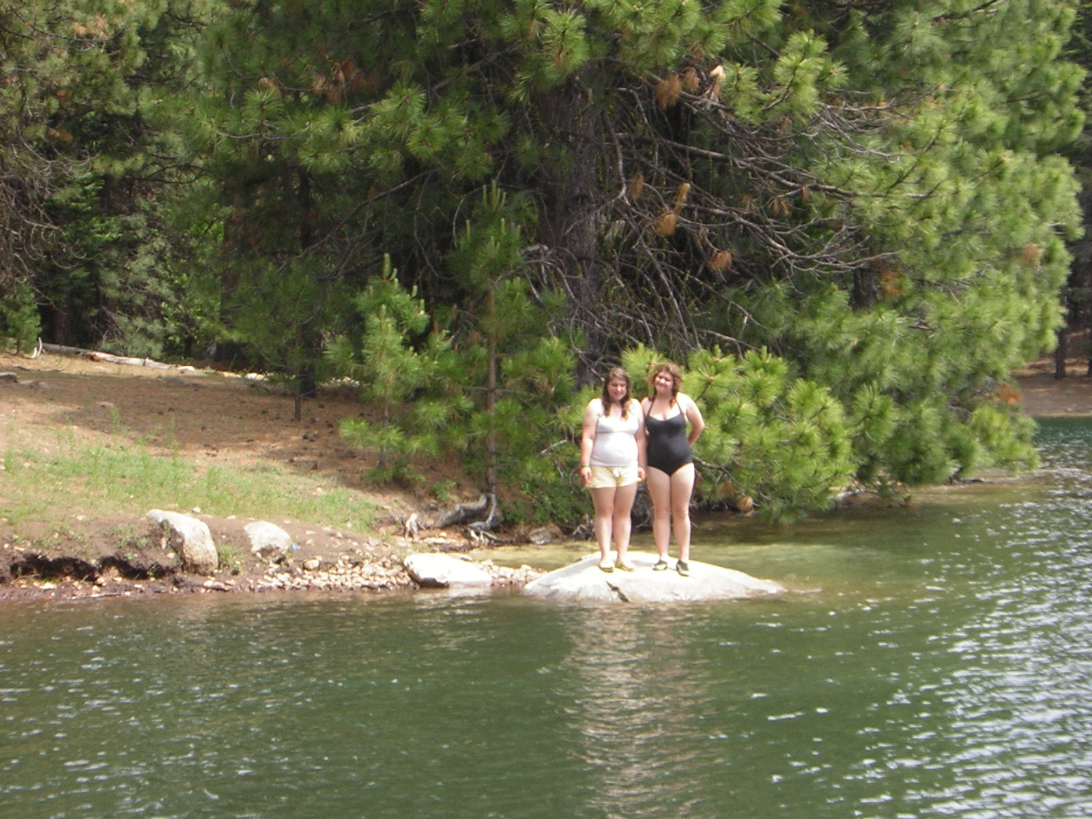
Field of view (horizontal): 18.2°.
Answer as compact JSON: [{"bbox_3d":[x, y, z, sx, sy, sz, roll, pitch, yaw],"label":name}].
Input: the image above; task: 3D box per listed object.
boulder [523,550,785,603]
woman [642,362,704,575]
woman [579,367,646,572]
[{"bbox_3d":[0.868,1.350,27.400,2.110,0.430,1.650,0,1,0],"label":"boulder"},{"bbox_3d":[1.003,0.474,27.250,0.520,1.690,0.340,0,1,-2],"label":"woman"},{"bbox_3d":[0.537,0.478,27.300,0.530,1.630,0.330,0,1,-5],"label":"woman"}]

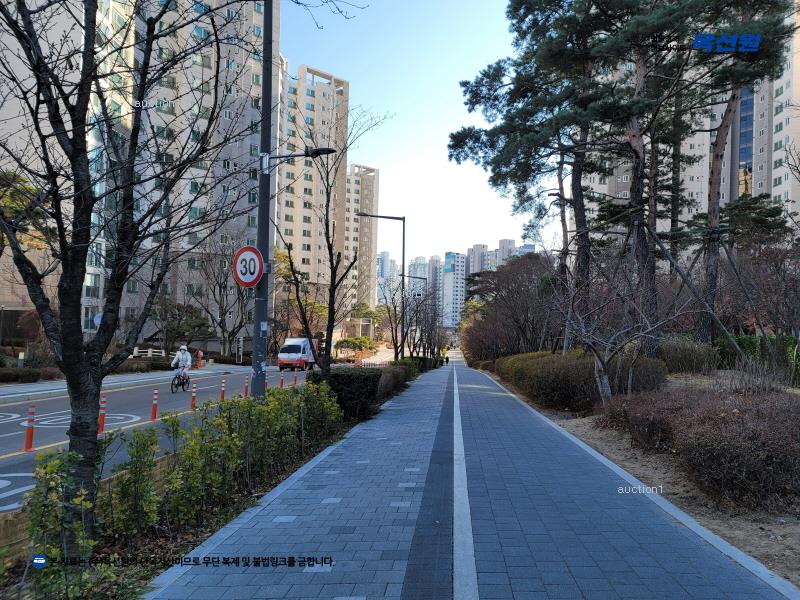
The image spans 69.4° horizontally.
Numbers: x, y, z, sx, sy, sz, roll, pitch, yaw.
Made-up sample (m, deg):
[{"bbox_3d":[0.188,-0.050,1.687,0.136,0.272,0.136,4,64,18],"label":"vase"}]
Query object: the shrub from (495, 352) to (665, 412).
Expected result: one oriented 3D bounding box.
[{"bbox_3d":[5.900,2.450,19.000,3.700,1.350,9.500,1,-2,5],"label":"shrub"}]

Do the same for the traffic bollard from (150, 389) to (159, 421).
[{"bbox_3d":[-5.780,2.470,13.600,0.110,0.760,0.110,1,-2,5],"label":"traffic bollard"}]

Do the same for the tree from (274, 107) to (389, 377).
[{"bbox_3d":[-1.460,-0.720,12.300,2.300,6.400,2.100,1,-2,-6],"label":"tree"}]

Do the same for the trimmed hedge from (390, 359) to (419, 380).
[{"bbox_3d":[0.200,3.380,28.000,0.900,1.050,5.500,1,-2,5],"label":"trimmed hedge"}]

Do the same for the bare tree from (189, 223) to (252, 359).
[{"bbox_3d":[-14.300,-0.750,46.500,5.200,10.800,5.200,2,-2,-11],"label":"bare tree"}]

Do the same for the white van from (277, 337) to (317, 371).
[{"bbox_3d":[-7.200,3.950,41.700,1.750,2.300,5.000,1,-2,4],"label":"white van"}]

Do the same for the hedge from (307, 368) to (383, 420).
[{"bbox_3d":[-1.300,2.200,14.200,0.900,1.000,4.600,1,-2,5],"label":"hedge"}]

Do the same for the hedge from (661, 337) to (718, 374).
[{"bbox_3d":[11.450,2.200,23.000,2.500,1.500,2.200,1,-2,22],"label":"hedge"}]

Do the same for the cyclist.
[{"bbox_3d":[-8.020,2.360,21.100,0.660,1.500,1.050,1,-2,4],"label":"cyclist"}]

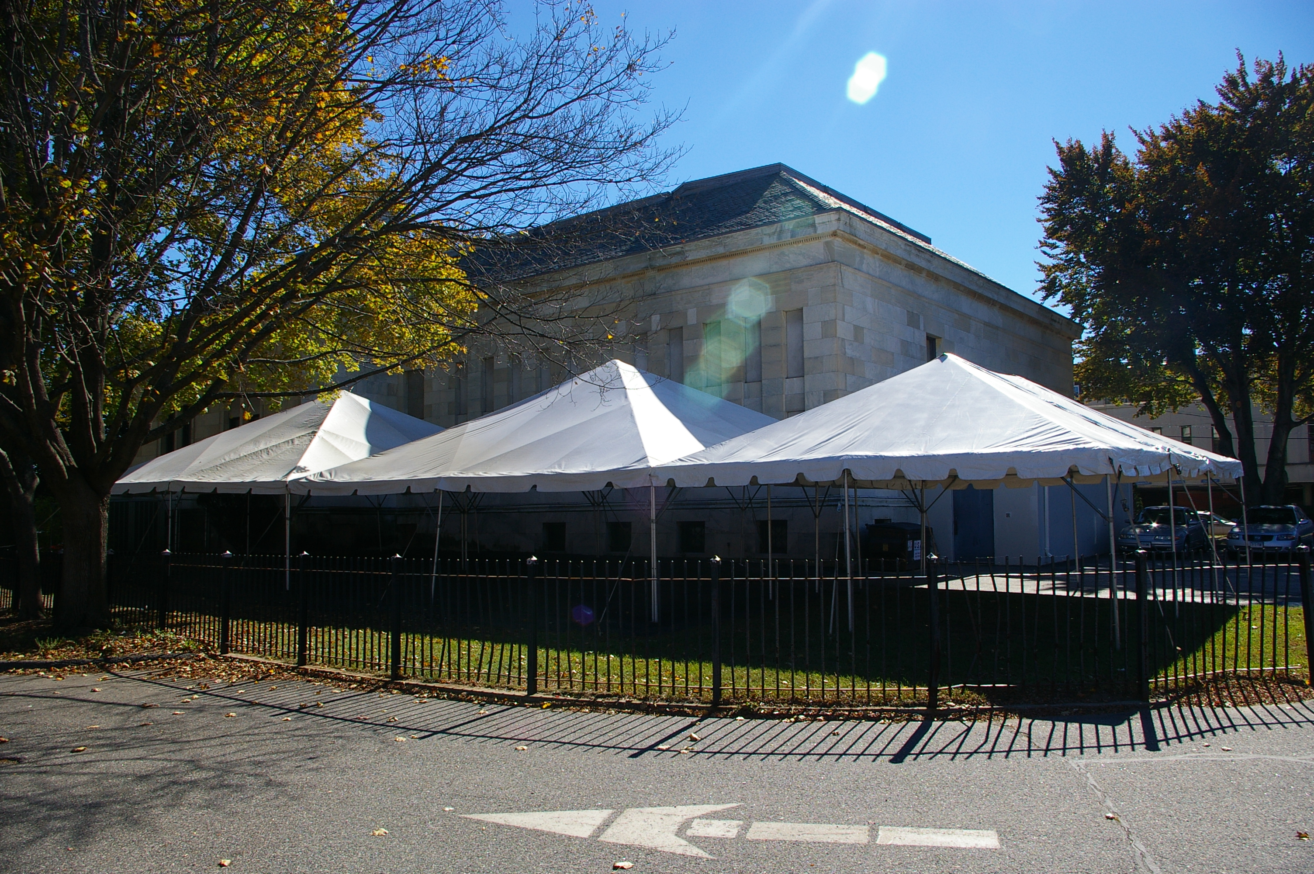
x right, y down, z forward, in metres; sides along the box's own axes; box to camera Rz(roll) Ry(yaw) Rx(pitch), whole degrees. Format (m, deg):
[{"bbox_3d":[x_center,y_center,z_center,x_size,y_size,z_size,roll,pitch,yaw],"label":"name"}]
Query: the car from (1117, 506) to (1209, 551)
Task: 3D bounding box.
[{"bbox_3d":[15.050,2.790,29.150,1.790,1.410,4.720,-4,-6,39],"label":"car"}]

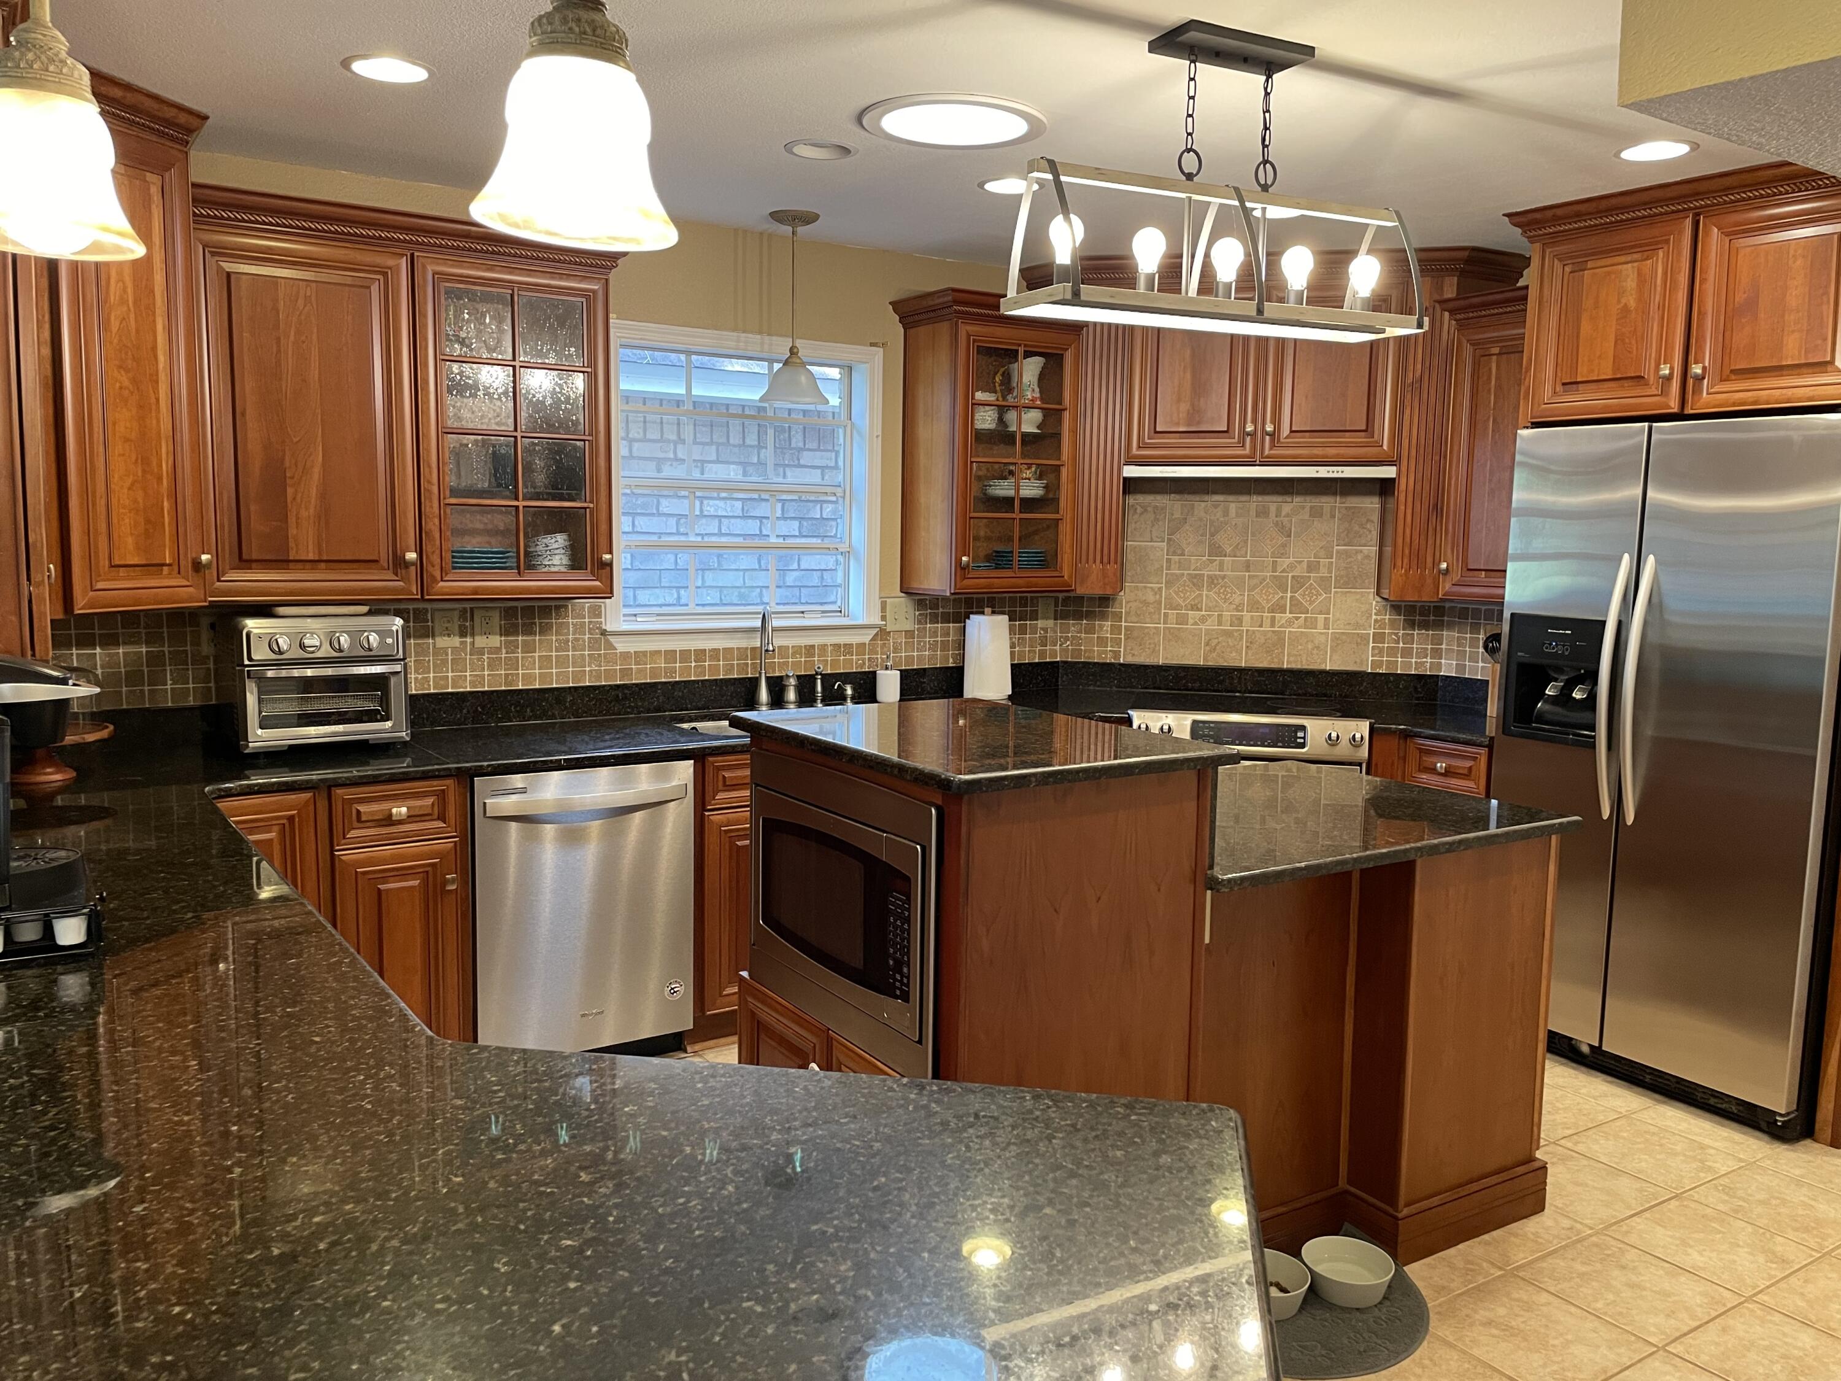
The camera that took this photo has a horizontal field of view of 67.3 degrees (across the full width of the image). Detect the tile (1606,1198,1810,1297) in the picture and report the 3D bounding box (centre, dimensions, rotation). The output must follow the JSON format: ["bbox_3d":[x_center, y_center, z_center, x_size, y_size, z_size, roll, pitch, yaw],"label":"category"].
[{"bbox_3d":[1.742,1.222,3.044,0.326,0.012,0.324,-3,8,-33],"label":"tile"}]

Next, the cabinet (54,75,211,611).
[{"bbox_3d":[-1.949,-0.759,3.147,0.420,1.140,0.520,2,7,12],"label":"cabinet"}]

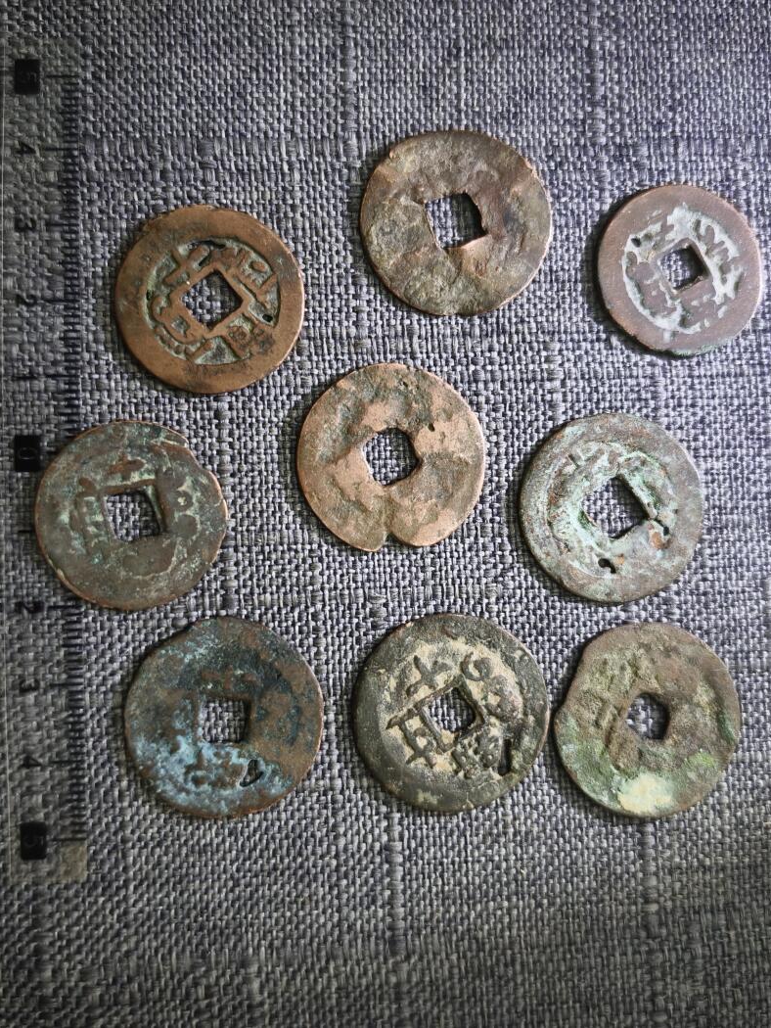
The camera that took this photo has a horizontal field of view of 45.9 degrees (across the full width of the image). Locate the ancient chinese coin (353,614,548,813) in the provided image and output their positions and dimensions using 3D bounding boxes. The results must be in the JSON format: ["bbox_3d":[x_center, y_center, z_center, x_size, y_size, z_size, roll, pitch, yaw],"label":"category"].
[{"bbox_3d":[0.009,0.027,0.123,0.027,0.002,0.027,0,88,-7],"label":"ancient chinese coin"}]

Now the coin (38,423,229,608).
[{"bbox_3d":[-0.033,0.000,0.119,0.025,0.002,0.025,0,88,-7],"label":"coin"}]

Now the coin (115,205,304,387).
[{"bbox_3d":[-0.023,-0.029,0.121,0.025,0.002,0.025,0,88,-7],"label":"coin"}]

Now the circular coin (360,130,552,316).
[{"bbox_3d":[0.010,-0.040,0.125,0.026,0.002,0.026,0,88,-7],"label":"circular coin"}]

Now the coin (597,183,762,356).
[{"bbox_3d":[0.042,-0.035,0.129,0.025,0.002,0.025,0,88,-7],"label":"coin"}]

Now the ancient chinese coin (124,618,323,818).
[{"bbox_3d":[-0.021,0.027,0.119,0.026,0.002,0.026,0,88,-7],"label":"ancient chinese coin"}]

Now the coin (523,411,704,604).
[{"bbox_3d":[0.032,-0.001,0.126,0.027,0.002,0.027,0,88,-7],"label":"coin"}]

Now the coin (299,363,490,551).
[{"bbox_3d":[0.001,-0.008,0.123,0.026,0.002,0.026,0,88,-7],"label":"coin"}]

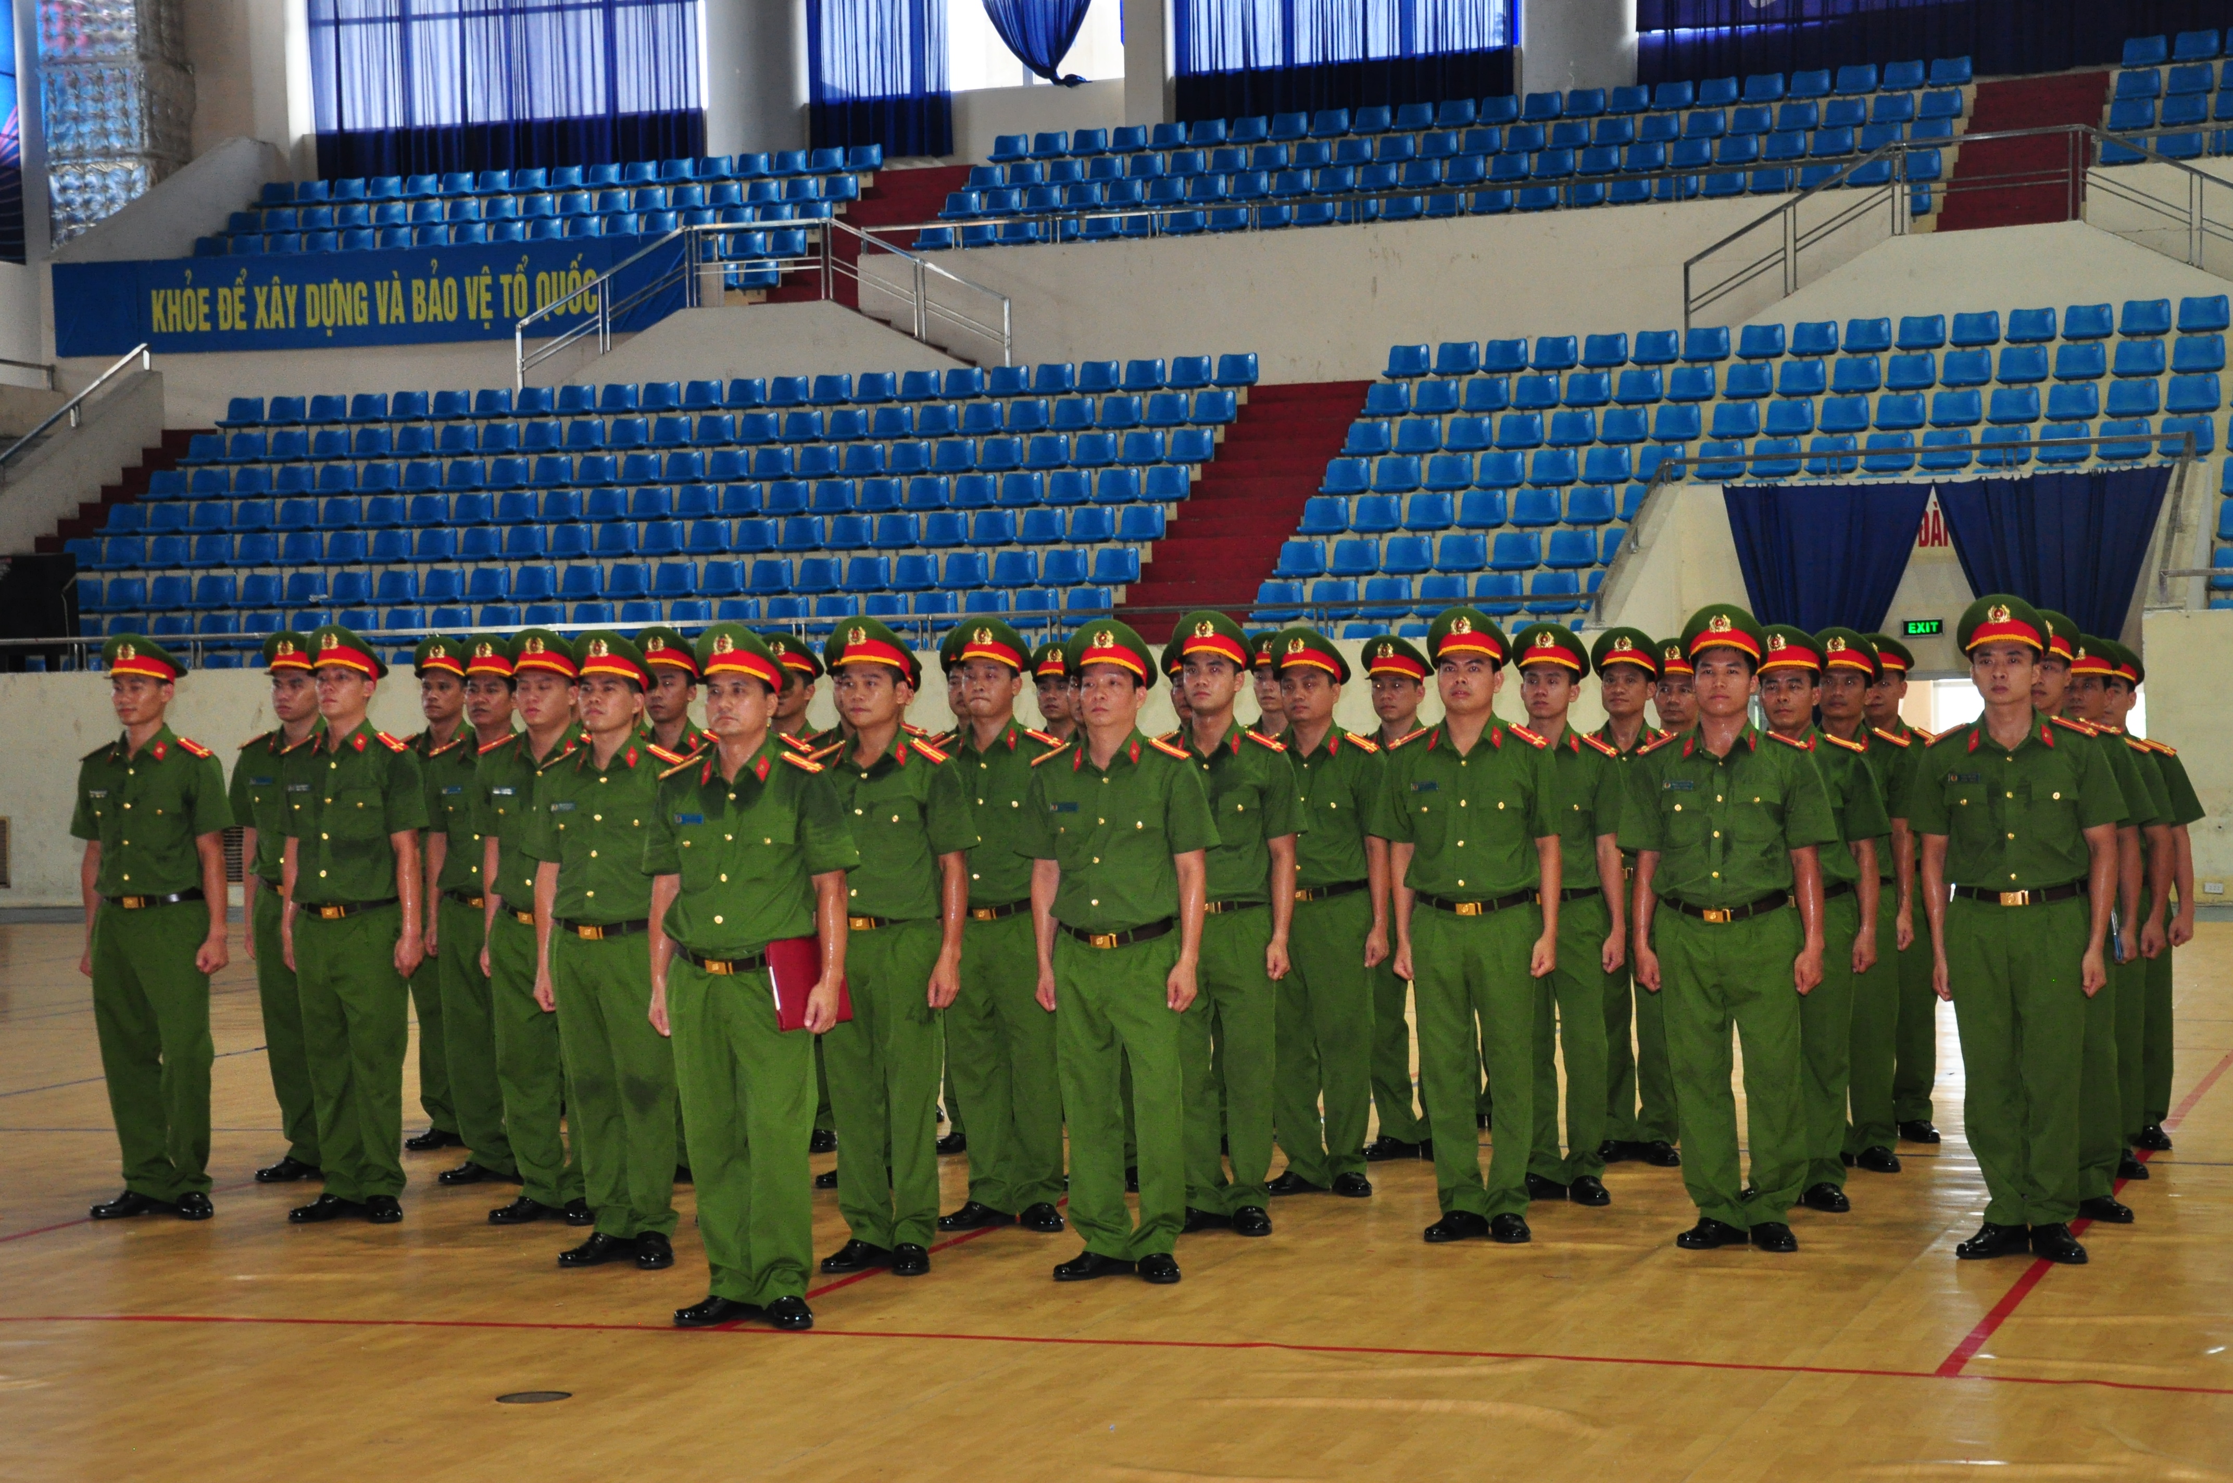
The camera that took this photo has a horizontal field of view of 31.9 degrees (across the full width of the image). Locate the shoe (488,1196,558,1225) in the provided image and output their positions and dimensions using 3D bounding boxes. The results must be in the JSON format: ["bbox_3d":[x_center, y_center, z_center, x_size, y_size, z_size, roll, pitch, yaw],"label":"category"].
[{"bbox_3d":[-1.794,1.411,11.947,0.280,0.102,0.103,-2,1,-44],"label":"shoe"}]

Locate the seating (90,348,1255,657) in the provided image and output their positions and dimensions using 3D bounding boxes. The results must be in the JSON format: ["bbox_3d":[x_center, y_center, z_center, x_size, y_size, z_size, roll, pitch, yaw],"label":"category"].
[{"bbox_3d":[-4.650,-1.921,36.837,11.127,3.400,5.584,-1,0,19],"label":"seating"}]

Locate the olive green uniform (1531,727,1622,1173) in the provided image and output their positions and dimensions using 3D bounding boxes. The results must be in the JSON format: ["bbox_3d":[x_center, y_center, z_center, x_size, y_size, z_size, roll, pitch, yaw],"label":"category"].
[{"bbox_3d":[1.345,0.644,11.850,0.520,1.398,0.280,-1,1,19],"label":"olive green uniform"}]

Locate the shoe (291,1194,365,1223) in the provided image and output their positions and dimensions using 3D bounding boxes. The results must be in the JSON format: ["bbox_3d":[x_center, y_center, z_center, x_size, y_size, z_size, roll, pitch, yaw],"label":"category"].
[{"bbox_3d":[-2.452,1.440,12.206,0.285,0.100,0.102,-1,0,-43],"label":"shoe"}]

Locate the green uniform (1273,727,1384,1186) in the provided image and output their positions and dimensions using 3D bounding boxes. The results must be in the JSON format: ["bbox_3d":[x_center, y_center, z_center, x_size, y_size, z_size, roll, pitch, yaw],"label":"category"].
[{"bbox_3d":[0.644,0.674,12.366,0.520,1.437,0.290,-1,0,19],"label":"green uniform"}]

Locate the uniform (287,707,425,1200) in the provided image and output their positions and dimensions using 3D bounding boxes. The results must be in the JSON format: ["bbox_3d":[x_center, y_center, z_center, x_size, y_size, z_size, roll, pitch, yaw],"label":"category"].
[{"bbox_3d":[-2.363,0.678,12.138,0.500,1.487,0.290,-1,0,19],"label":"uniform"}]

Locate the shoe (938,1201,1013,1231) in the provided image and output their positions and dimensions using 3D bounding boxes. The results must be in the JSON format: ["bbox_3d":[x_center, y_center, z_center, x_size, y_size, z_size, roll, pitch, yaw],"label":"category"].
[{"bbox_3d":[-0.403,1.371,11.467,0.280,0.102,0.103,-2,1,-42],"label":"shoe"}]

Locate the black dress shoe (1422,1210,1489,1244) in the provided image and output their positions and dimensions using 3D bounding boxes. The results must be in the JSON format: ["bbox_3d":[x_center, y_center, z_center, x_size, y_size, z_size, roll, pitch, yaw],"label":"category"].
[{"bbox_3d":[0.974,1.369,11.200,0.102,0.100,0.285,-1,0,40],"label":"black dress shoe"}]

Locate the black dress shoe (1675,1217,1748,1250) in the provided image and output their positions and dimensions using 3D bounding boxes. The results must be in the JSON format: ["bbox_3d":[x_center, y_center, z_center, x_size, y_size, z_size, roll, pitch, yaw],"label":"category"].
[{"bbox_3d":[1.674,1.366,11.021,0.102,0.100,0.285,-1,0,45],"label":"black dress shoe"}]

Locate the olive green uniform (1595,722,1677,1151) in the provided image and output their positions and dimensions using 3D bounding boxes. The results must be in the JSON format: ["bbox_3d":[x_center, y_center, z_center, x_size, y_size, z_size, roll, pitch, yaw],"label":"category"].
[{"bbox_3d":[1.696,0.634,12.750,0.520,1.411,0.280,-1,1,19],"label":"olive green uniform"}]

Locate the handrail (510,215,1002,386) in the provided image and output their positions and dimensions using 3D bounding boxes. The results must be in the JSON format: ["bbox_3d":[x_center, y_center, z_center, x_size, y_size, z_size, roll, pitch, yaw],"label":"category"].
[{"bbox_3d":[-3.705,-4.568,40.668,5.588,1.582,0.150,-1,0,19],"label":"handrail"}]

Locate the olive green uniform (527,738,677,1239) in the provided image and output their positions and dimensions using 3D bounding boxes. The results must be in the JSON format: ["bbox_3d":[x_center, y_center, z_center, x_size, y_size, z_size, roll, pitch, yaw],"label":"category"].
[{"bbox_3d":[-1.433,0.693,11.033,0.520,1.406,0.290,-1,0,19],"label":"olive green uniform"}]

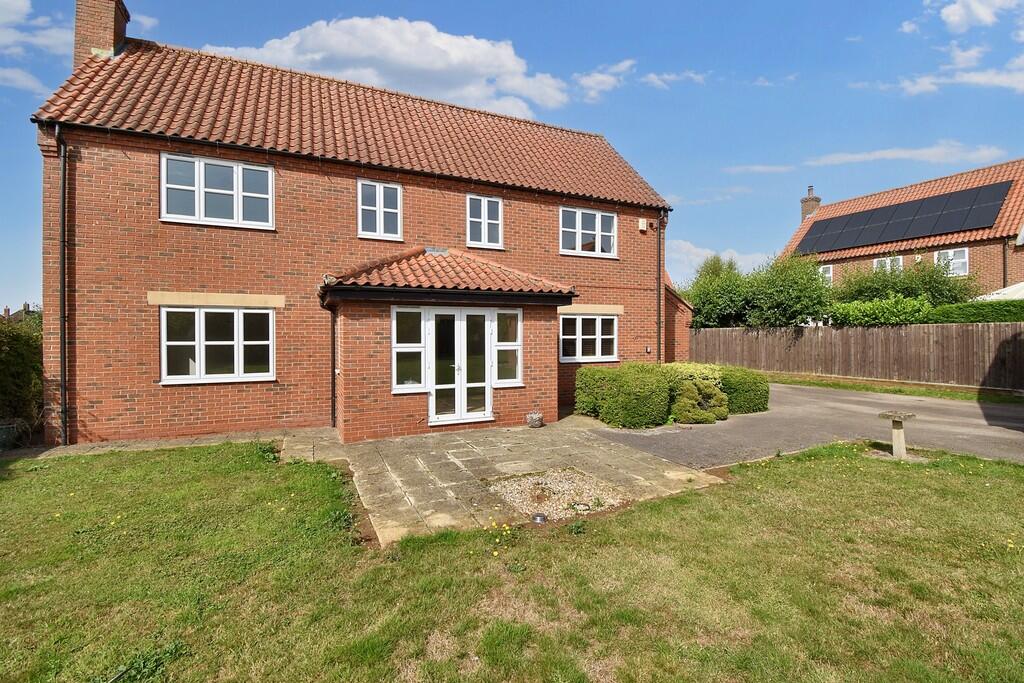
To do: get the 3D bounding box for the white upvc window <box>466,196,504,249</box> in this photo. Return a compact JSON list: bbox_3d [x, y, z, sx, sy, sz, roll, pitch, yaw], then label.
[{"bbox_3d":[-0.609,-2.703,9.711,0.885,1.192,0.100,0,0,-23],"label":"white upvc window"}]

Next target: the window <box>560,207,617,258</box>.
[{"bbox_3d":[1.983,-2.720,10.810,1.738,1.188,0.100,0,0,-23],"label":"window"}]

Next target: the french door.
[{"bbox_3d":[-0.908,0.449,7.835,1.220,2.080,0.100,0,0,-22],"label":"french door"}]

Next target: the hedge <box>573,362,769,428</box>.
[{"bbox_3d":[3.716,1.075,9.607,4.400,1.140,1.900,0,0,-22],"label":"hedge"}]

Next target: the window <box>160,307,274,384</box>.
[{"bbox_3d":[-5.281,0.075,7.743,1.738,1.353,0.100,0,0,-23],"label":"window"}]

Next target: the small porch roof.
[{"bbox_3d":[-1.175,-1.343,8.343,4.550,1.340,1.850,0,0,-22],"label":"small porch roof"}]

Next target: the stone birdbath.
[{"bbox_3d":[5.551,1.321,6.126,0.400,0.660,0.400,0,0,-22],"label":"stone birdbath"}]

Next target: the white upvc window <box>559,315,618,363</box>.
[{"bbox_3d":[1.946,-0.053,10.655,1.720,1.150,0.100,0,0,-22],"label":"white upvc window"}]

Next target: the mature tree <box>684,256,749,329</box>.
[{"bbox_3d":[11.328,-1.582,23.615,3.400,6.239,3.400,0,0,-22],"label":"mature tree"}]

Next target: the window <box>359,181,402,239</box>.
[{"bbox_3d":[-2.681,-2.676,8.748,0.880,1.170,0.100,0,0,-22],"label":"window"}]

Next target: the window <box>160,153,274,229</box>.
[{"bbox_3d":[-5.282,-2.683,7.730,1.747,1.178,0.100,0,0,-23],"label":"window"}]

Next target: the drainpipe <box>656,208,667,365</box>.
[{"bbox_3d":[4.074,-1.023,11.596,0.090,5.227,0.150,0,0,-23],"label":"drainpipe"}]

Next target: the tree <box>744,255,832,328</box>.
[{"bbox_3d":[12.312,-1.200,19.000,3.900,5.348,3.800,0,0,-23],"label":"tree"}]

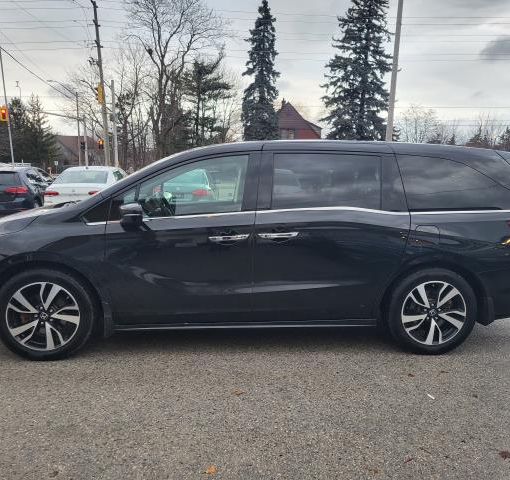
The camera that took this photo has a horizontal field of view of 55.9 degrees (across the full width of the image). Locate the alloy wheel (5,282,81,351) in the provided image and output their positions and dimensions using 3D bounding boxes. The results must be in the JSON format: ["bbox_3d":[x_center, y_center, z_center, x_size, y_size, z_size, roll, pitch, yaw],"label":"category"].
[{"bbox_3d":[-1.576,0.560,3.647,0.525,0.525,0.190,0,9,-5],"label":"alloy wheel"}]

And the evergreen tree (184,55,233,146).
[{"bbox_3d":[-4.743,-12.156,48.000,5.000,12.300,4.800,1,9,0],"label":"evergreen tree"}]

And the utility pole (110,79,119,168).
[{"bbox_3d":[-8.737,-6.639,30.000,0.280,6.800,0.280,1,9,0],"label":"utility pole"}]

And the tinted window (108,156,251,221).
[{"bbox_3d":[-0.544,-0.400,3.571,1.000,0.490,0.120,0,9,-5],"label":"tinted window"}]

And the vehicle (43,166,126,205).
[{"bbox_3d":[-4.862,-1.526,15.031,1.790,1.460,4.650,0,8,-1],"label":"vehicle"}]

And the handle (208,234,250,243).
[{"bbox_3d":[-0.190,-0.011,3.542,0.305,0.050,0.060,0,9,-5],"label":"handle"}]

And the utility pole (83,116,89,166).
[{"bbox_3d":[-20.435,-11.190,58.548,0.300,7.503,0.300,1,8,0],"label":"utility pole"}]

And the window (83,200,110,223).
[{"bbox_3d":[-1.175,-0.224,3.587,0.206,0.166,0.050,-3,-16,5],"label":"window"}]

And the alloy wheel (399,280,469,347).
[{"bbox_3d":[1.406,0.565,3.893,0.525,0.525,0.190,0,8,-4],"label":"alloy wheel"}]

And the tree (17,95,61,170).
[{"bbox_3d":[-27.084,-13.038,60.757,5.200,10.358,5.200,1,8,0],"label":"tree"}]

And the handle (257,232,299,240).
[{"bbox_3d":[0.179,-0.026,3.606,0.313,0.055,0.050,0,8,-4],"label":"handle"}]

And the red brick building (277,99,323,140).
[{"bbox_3d":[4.378,-12.481,61.000,8.500,9.400,9.000,1,9,0],"label":"red brick building"}]

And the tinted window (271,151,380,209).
[{"bbox_3d":[0.559,-0.453,3.691,0.835,0.451,0.050,0,-10,-4],"label":"tinted window"}]

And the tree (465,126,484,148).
[{"bbox_3d":[45.871,-18.297,100.000,3.800,10.300,3.800,1,9,0],"label":"tree"}]

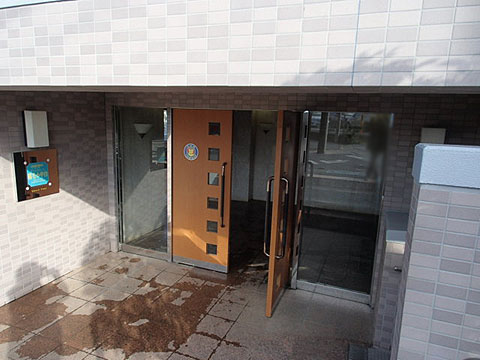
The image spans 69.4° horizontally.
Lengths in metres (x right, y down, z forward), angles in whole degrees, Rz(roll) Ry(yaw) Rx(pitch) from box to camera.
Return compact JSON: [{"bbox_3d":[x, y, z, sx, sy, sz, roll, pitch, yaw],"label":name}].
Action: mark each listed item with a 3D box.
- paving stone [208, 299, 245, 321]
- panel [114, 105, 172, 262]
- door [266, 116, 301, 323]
[{"bbox_3d":[-0.128,1.338,3.536,0.306,0.043,0.308,6,11,21],"label":"paving stone"},{"bbox_3d":[-1.258,0.062,4.574,0.887,2.009,0.062,6,11,21],"label":"panel"},{"bbox_3d":[0.461,0.308,3.554,0.053,1.973,0.776,6,11,21],"label":"door"}]

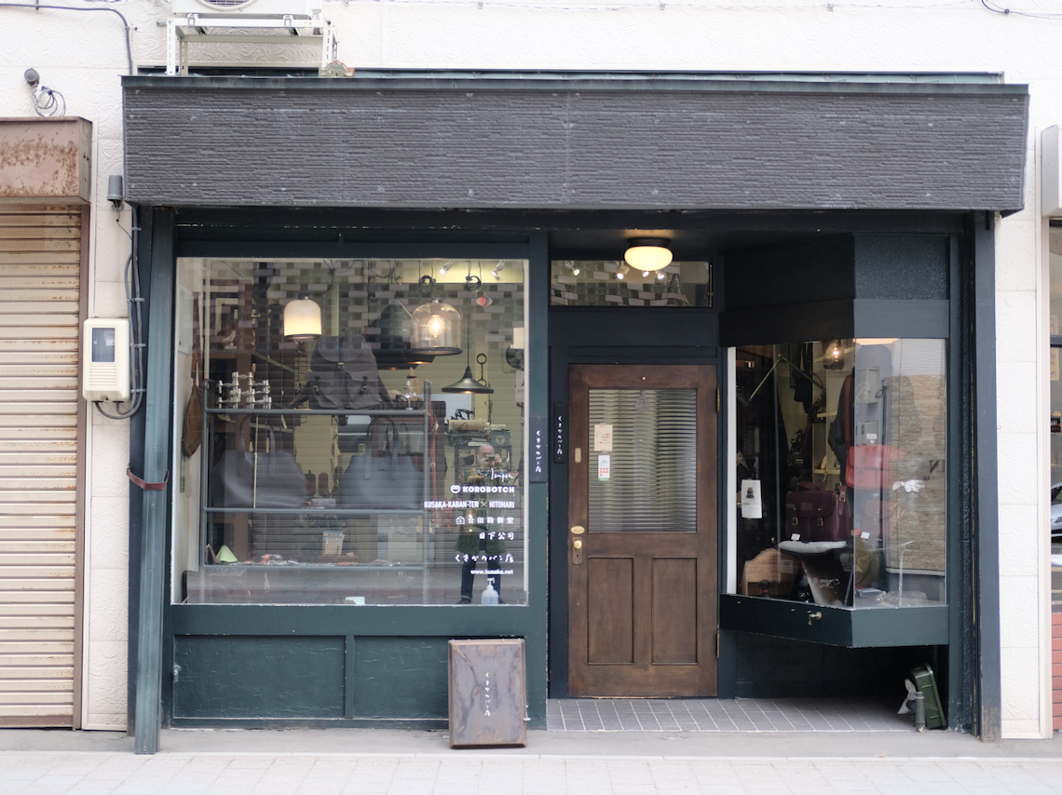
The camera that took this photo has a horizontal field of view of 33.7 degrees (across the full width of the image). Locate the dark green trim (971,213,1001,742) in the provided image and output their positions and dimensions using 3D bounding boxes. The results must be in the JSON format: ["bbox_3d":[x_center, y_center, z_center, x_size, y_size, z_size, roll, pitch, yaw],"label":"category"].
[{"bbox_3d":[2.330,0.403,9.025,0.108,2.694,0.120,0,-2,-1],"label":"dark green trim"}]

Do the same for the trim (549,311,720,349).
[{"bbox_3d":[0.586,-0.386,10.029,0.972,0.202,0.060,0,-2,-1],"label":"trim"}]

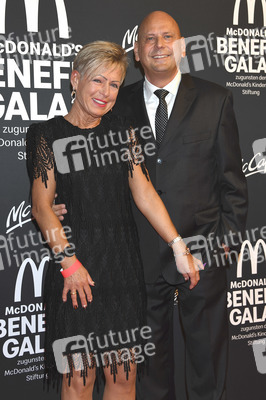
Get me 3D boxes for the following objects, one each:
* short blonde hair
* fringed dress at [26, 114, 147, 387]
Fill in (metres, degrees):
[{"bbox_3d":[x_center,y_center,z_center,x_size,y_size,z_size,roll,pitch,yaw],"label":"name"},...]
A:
[{"bbox_3d":[-0.114,-0.459,2.460,0.175,0.175,0.210,11,2,-25],"label":"short blonde hair"},{"bbox_3d":[-0.156,0.180,2.470,0.420,0.920,0.270,-2,8,-15],"label":"fringed dress"}]

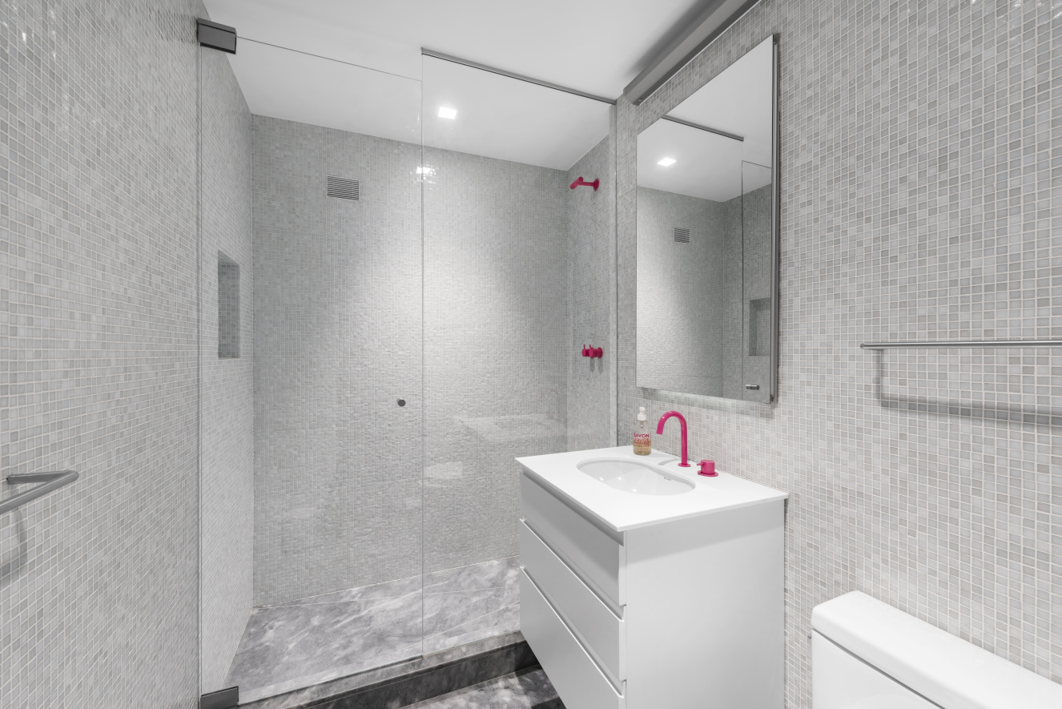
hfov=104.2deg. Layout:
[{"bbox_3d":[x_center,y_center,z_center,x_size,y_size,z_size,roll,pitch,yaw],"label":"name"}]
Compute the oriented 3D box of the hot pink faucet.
[{"bbox_3d":[0.478,0.283,1.386,0.137,0.189,0.043,0,0,-22],"label":"hot pink faucet"}]

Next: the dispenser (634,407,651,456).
[{"bbox_3d":[0.424,0.289,1.574,0.069,0.178,0.072,0,0,12],"label":"dispenser"}]

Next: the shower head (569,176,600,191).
[{"bbox_3d":[0.292,-0.903,2.202,0.127,0.069,0.110,0,0,-22],"label":"shower head"}]

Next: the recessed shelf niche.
[{"bbox_3d":[-1.193,-0.178,1.577,0.076,0.389,0.287,0,0,-22],"label":"recessed shelf niche"}]

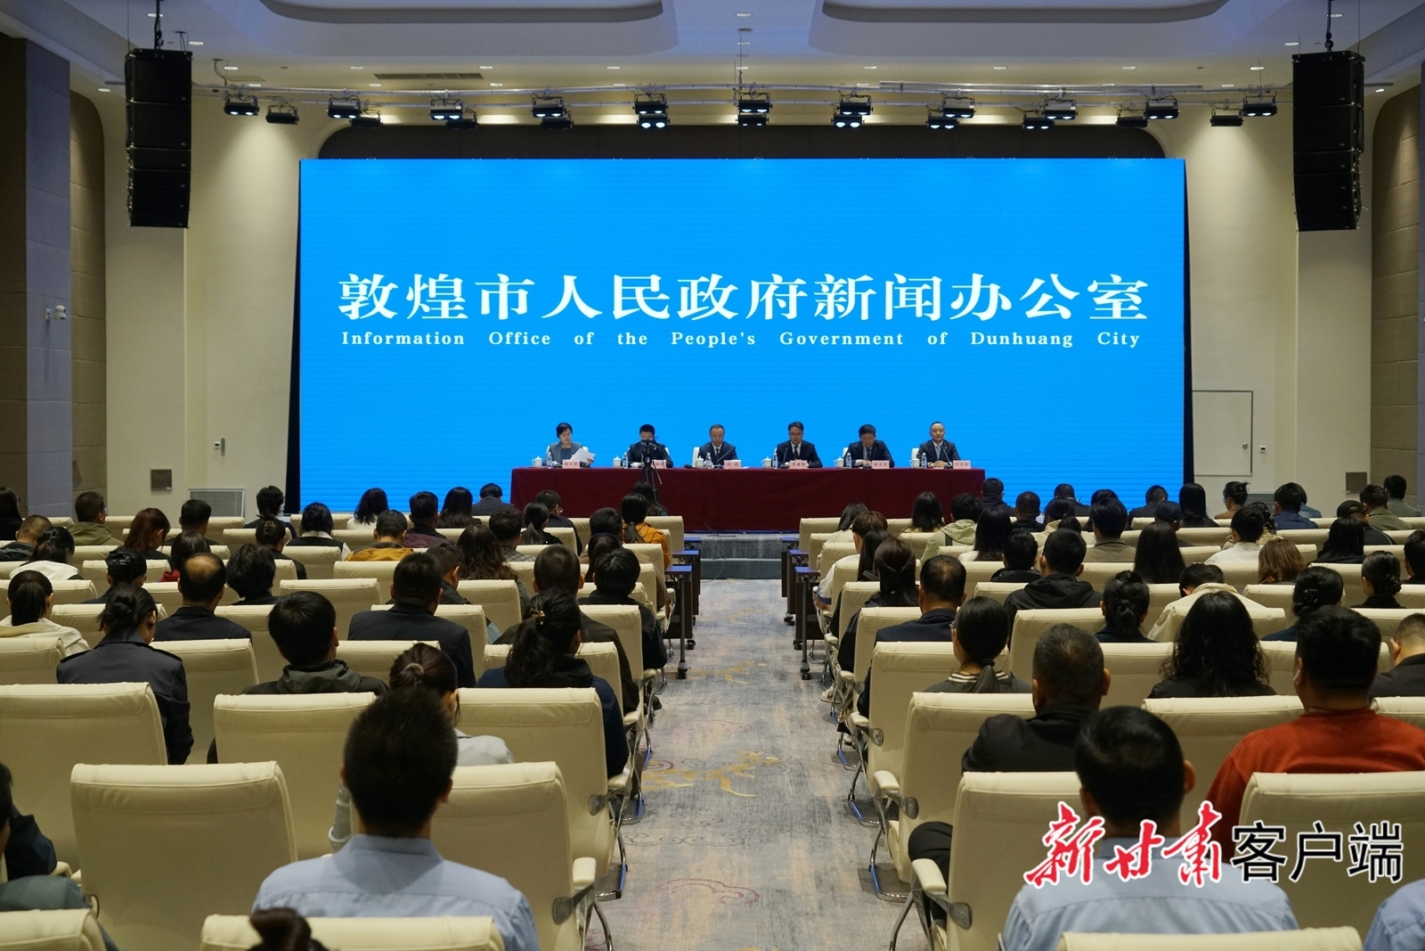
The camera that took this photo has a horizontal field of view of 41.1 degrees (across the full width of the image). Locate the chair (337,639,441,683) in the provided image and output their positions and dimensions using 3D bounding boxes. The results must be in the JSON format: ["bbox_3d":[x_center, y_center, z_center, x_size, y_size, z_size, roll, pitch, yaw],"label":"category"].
[{"bbox_3d":[-1.263,1.090,7.424,0.660,0.967,0.660,0,2,1],"label":"chair"}]

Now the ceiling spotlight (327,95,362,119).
[{"bbox_3d":[-4.524,-4.524,23.400,0.420,0.290,0.240,0,1,1],"label":"ceiling spotlight"}]

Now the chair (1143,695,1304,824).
[{"bbox_3d":[1.503,1.135,6.015,0.660,0.967,0.660,0,2,-5],"label":"chair"}]

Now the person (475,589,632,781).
[{"bbox_3d":[-0.517,0.973,6.320,0.500,1.220,0.750,0,1,2],"label":"person"}]

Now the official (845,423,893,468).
[{"bbox_3d":[1.859,0.025,22.494,0.550,1.248,0.750,0,2,1],"label":"official"}]

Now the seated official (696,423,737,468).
[{"bbox_3d":[0.067,0.017,23.000,0.520,1.260,0.780,0,1,1],"label":"seated official"}]

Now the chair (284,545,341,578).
[{"bbox_3d":[-2.628,0.928,12.501,0.660,0.967,0.660,0,2,1],"label":"chair"}]

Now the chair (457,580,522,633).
[{"bbox_3d":[-1.245,1.008,10.013,0.660,0.967,0.660,0,2,1],"label":"chair"}]

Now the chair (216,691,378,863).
[{"bbox_3d":[-1.283,1.133,6.095,0.660,0.967,0.660,0,2,-3],"label":"chair"}]

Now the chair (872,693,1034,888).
[{"bbox_3d":[0.870,1.124,6.053,0.650,0.930,0.640,0,1,1],"label":"chair"}]

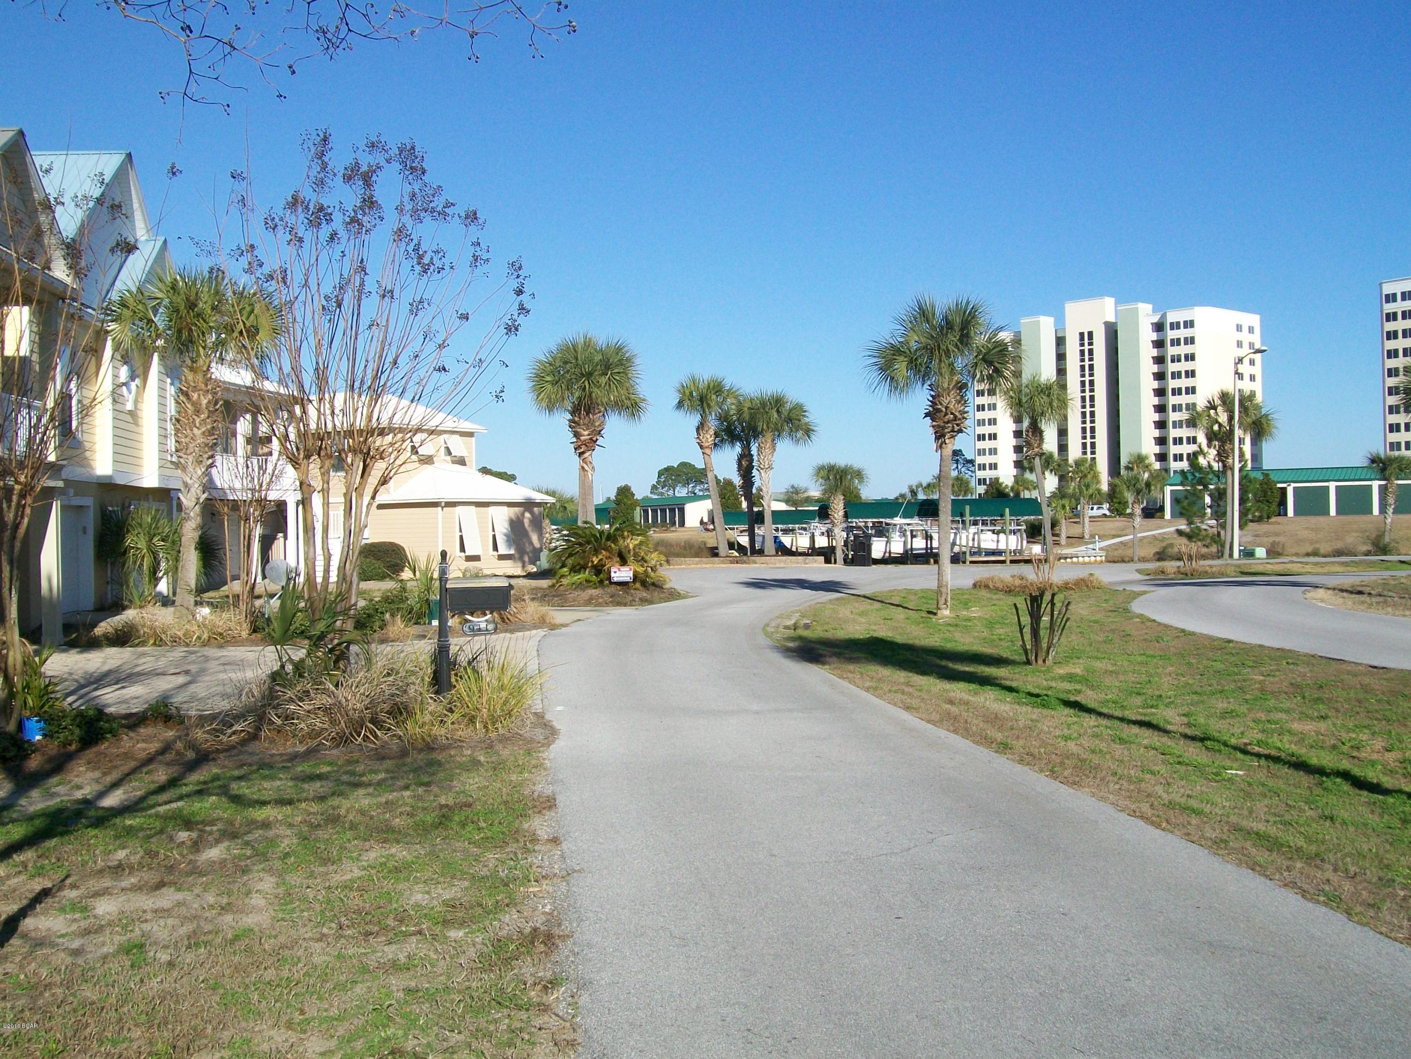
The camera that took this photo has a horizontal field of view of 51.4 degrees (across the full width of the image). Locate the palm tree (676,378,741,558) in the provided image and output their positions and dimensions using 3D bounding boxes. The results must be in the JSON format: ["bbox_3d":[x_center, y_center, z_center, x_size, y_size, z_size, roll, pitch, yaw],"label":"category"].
[{"bbox_3d":[0.103,-2.396,55.000,2.550,6.900,2.550,-1,0,0],"label":"palm tree"}]

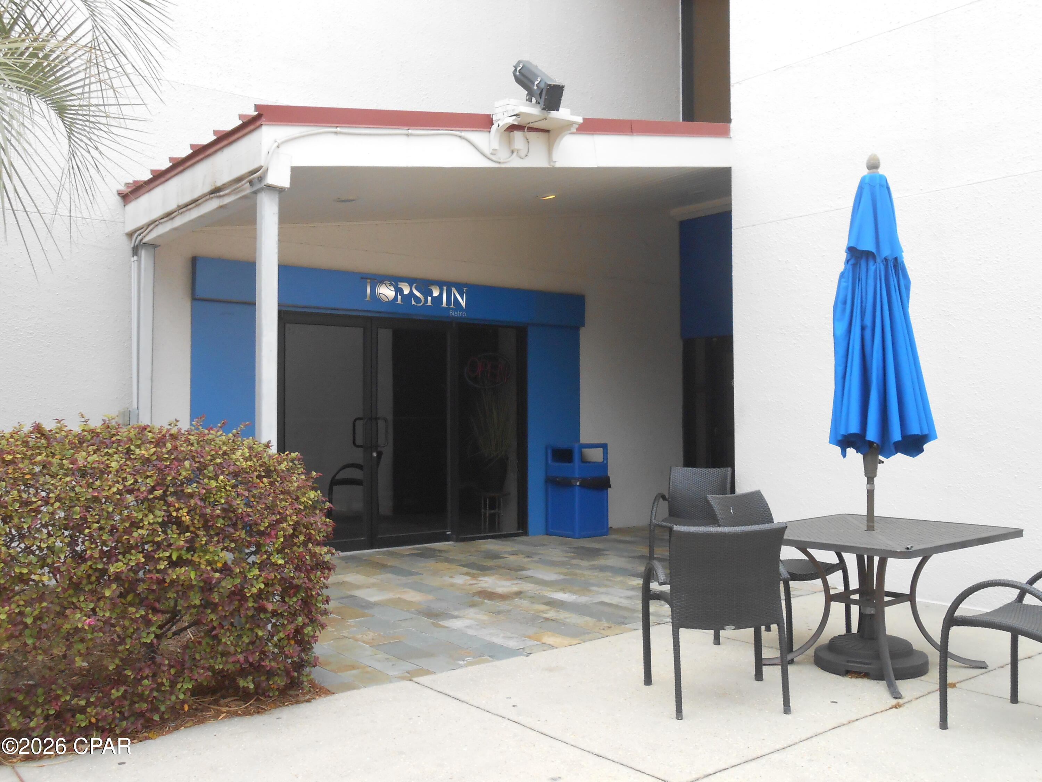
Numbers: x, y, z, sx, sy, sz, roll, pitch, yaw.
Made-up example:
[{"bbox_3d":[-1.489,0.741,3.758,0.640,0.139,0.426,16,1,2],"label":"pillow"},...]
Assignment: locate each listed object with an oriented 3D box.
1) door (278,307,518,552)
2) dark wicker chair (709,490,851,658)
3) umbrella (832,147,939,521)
[{"bbox_3d":[-1.069,0.398,9.947,2.780,2.170,0.120,1,-2,-37],"label":"door"},{"bbox_3d":[1.513,1.058,6.075,0.610,0.880,0.650,1,-2,-41],"label":"dark wicker chair"},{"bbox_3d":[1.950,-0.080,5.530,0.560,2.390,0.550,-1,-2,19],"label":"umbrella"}]

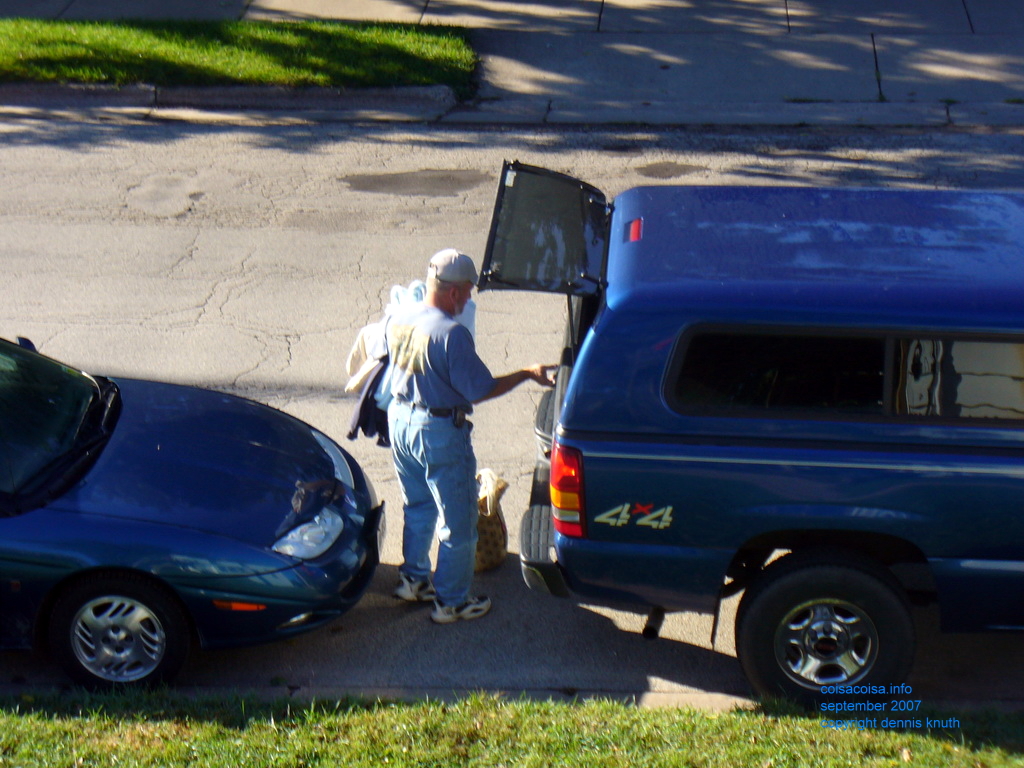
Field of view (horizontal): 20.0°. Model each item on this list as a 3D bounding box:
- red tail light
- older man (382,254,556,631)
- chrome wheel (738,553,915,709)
[{"bbox_3d":[0.245,0.424,12.223,0.152,0.423,0.160,1,21,4],"label":"red tail light"},{"bbox_3d":[-0.227,0.208,13.374,0.680,1.740,0.560,-12,24,-26],"label":"older man"},{"bbox_3d":[1.350,1.068,12.452,0.772,0.765,0.250,1,21,4],"label":"chrome wheel"}]

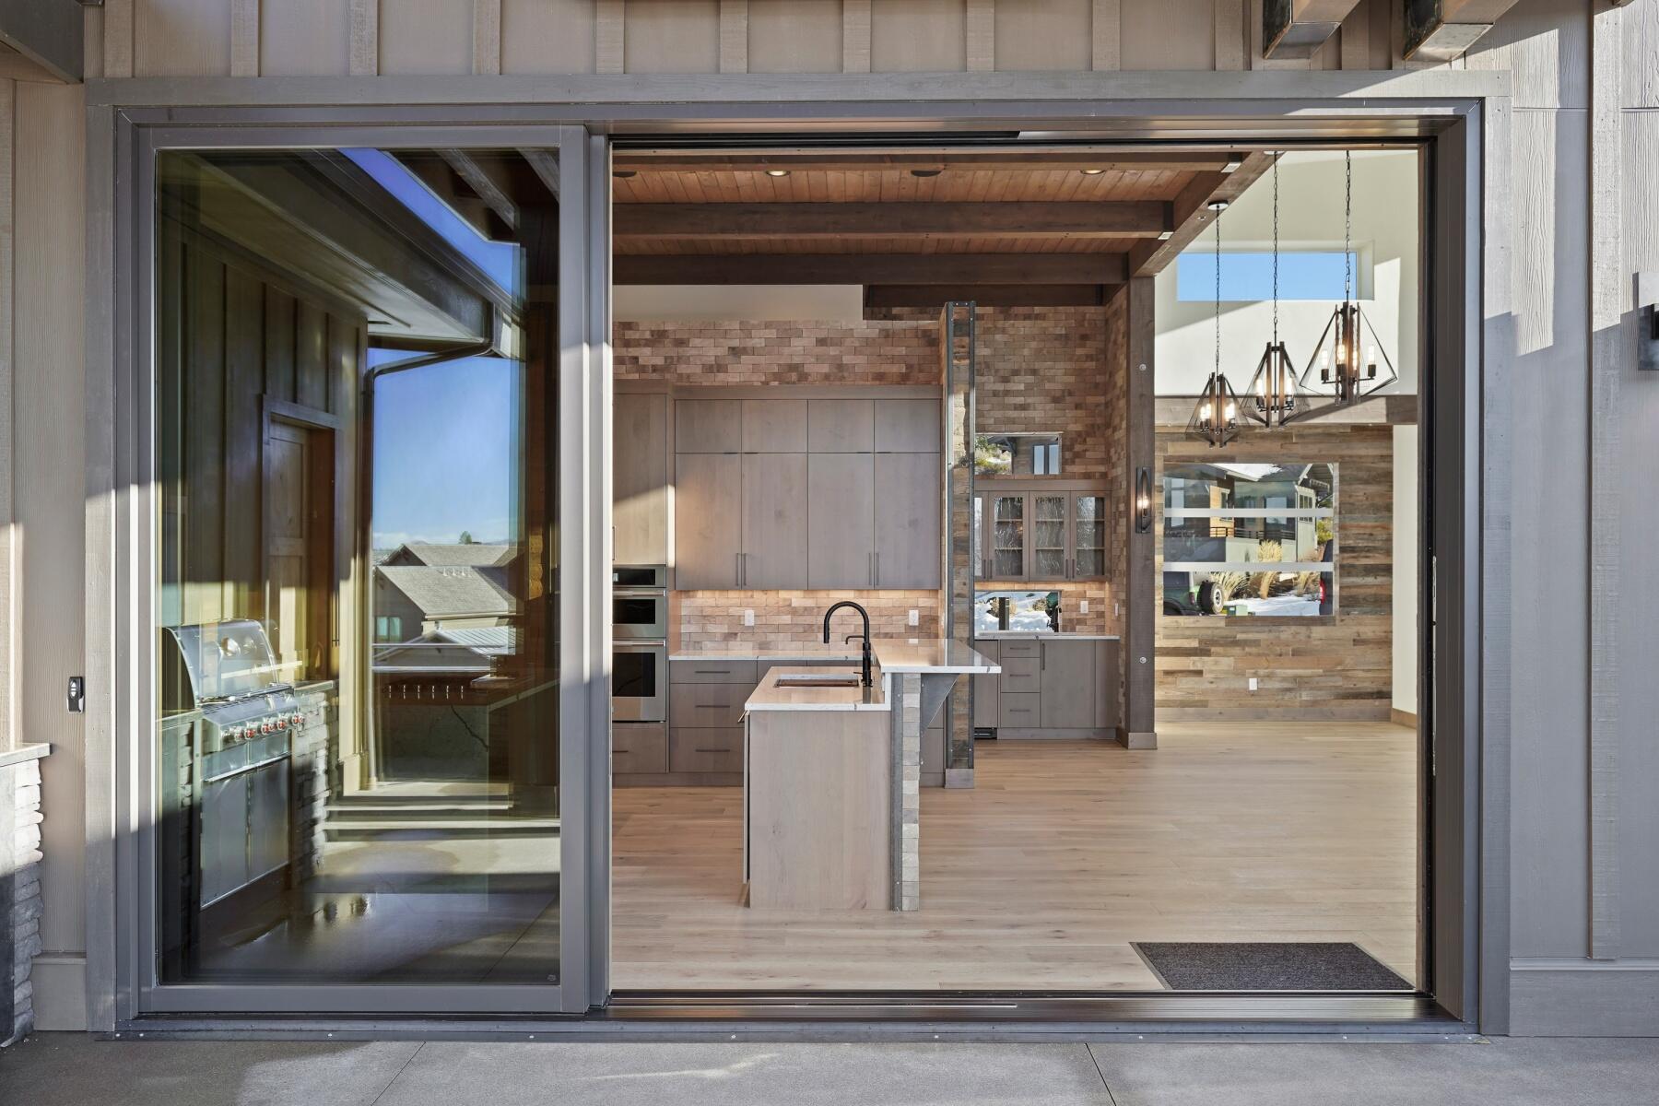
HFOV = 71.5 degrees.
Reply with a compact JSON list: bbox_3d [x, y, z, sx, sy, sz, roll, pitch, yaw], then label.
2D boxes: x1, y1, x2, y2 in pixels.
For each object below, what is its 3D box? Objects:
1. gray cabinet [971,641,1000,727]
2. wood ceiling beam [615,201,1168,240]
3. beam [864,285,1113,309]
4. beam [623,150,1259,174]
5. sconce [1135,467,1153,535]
[{"bbox_3d":[1.291,1.153,10.360,0.380,0.760,0.580,0,-1,1],"label":"gray cabinet"},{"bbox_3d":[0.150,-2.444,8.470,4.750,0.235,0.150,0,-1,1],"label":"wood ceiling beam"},{"bbox_3d":[1.398,-2.355,10.470,2.180,0.220,0.180,0,0,1],"label":"beam"},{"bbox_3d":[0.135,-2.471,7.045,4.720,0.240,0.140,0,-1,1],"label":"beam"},{"bbox_3d":[2.604,-0.430,9.545,0.120,0.540,0.130,0,-1,1],"label":"sconce"}]

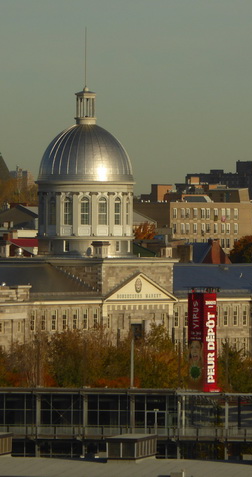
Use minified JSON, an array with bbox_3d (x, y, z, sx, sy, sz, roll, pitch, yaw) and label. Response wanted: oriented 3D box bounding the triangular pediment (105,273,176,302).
[{"bbox_3d":[2.250,7.110,800.000,1.500,4.400,19.500,0,0,33],"label":"triangular pediment"}]

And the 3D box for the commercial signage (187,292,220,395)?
[{"bbox_3d":[11.040,14.720,780.000,2.800,14.800,2.900,0,0,39],"label":"commercial signage"}]

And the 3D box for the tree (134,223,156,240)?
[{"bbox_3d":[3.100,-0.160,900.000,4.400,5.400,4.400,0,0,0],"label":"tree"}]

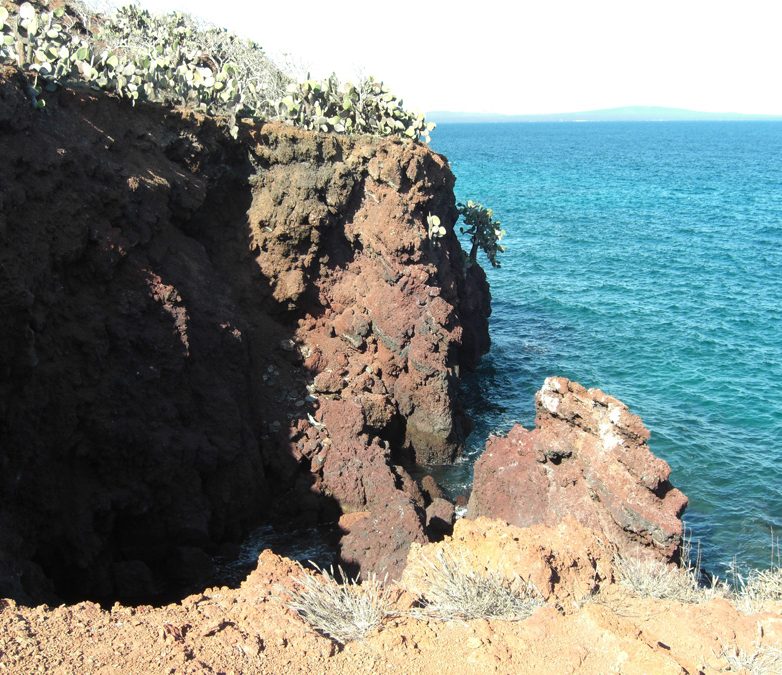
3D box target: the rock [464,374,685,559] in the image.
[{"bbox_3d":[3.131,2.438,16.500,3.600,3.600,3.000,3,13,11],"label":"rock"}]

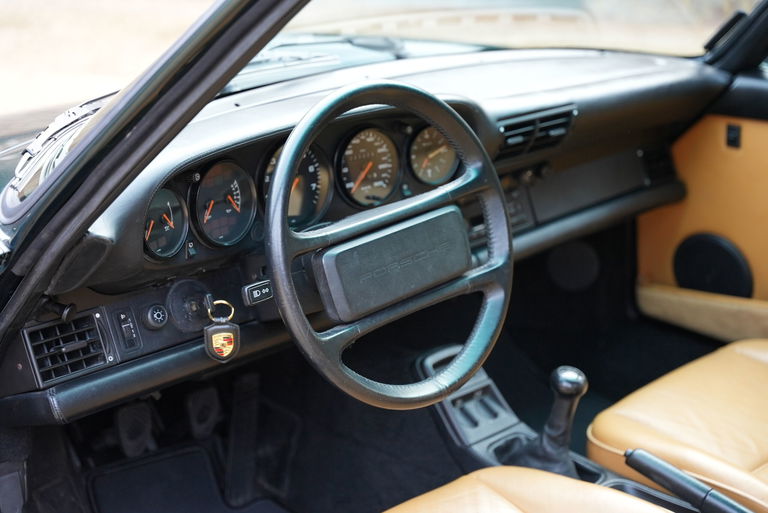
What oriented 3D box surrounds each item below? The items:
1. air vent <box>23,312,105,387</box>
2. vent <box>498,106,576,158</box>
[{"bbox_3d":[-0.364,0.105,1.434,0.096,0.066,0.030,-18,2,-43],"label":"air vent"},{"bbox_3d":[0.195,-0.172,1.722,0.167,0.063,0.030,-18,43,-43],"label":"vent"}]

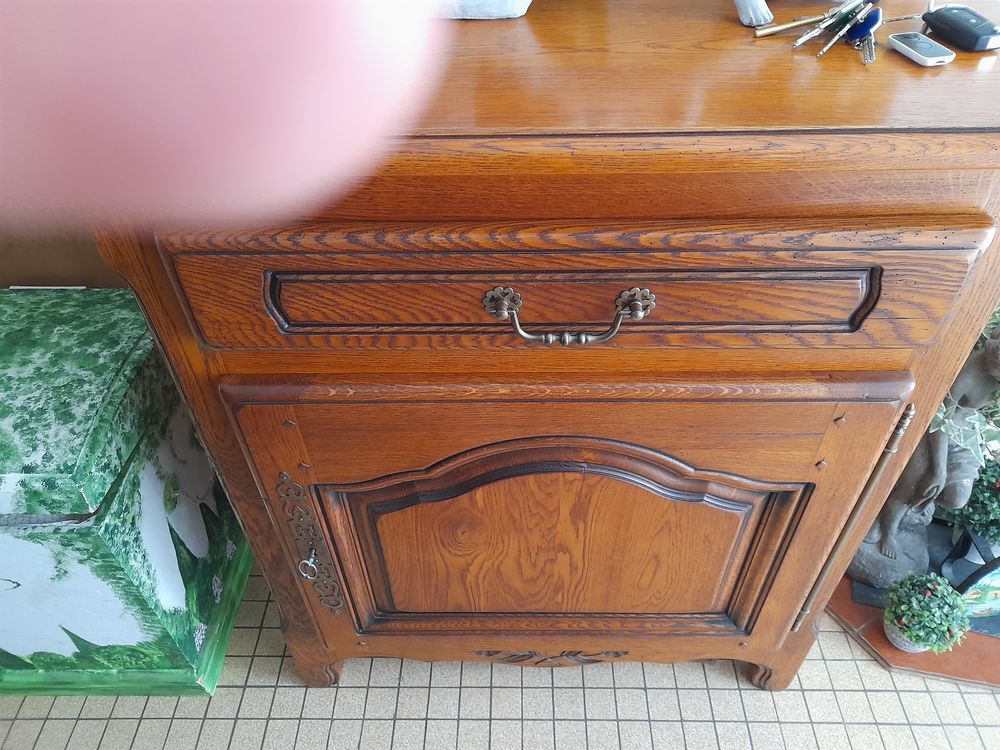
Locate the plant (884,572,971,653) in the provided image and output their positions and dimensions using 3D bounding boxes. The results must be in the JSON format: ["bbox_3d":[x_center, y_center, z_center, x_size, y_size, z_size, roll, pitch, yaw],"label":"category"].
[{"bbox_3d":[0.710,0.399,1.207,0.125,0.137,0.125,0,44,1],"label":"plant"}]

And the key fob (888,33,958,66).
[{"bbox_3d":[0.365,-0.281,0.627,0.031,0.009,0.055,-9,45,-8],"label":"key fob"}]

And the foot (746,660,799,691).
[{"bbox_3d":[0.448,0.471,1.187,0.060,0.106,0.056,0,44,1],"label":"foot"}]

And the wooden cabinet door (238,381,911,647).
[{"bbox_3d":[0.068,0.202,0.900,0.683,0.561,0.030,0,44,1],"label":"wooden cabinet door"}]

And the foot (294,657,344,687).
[{"bbox_3d":[-0.301,0.473,1.204,0.063,0.106,0.056,0,44,1],"label":"foot"}]

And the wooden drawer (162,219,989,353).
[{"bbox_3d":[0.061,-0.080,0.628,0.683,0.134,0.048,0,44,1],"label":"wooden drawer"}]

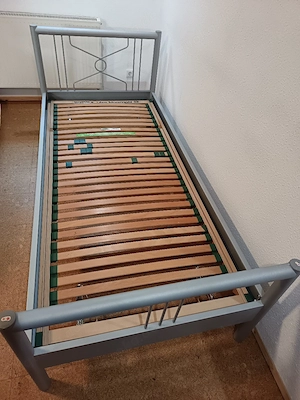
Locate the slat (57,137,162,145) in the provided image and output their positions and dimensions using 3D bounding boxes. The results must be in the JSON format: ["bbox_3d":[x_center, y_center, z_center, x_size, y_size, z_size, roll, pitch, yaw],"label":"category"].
[{"bbox_3d":[-0.278,-0.430,2.006,0.765,0.021,0.038,-5,46,-14],"label":"slat"}]

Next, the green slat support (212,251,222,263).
[{"bbox_3d":[0.340,0.288,1.399,0.035,0.030,0.050,-5,47,-14],"label":"green slat support"}]

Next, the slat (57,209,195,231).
[{"bbox_3d":[-0.108,0.098,1.498,0.765,0.021,0.038,-5,46,-14],"label":"slat"}]

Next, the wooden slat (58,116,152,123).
[{"bbox_3d":[-0.343,-0.625,2.189,0.750,0.022,0.037,-5,47,-14],"label":"wooden slat"}]

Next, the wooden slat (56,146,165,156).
[{"bbox_3d":[-0.255,-0.345,1.925,0.750,0.022,0.037,-5,47,-14],"label":"wooden slat"}]

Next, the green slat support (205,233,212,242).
[{"bbox_3d":[0.314,0.200,1.473,0.036,0.025,0.055,-5,46,-14],"label":"green slat support"}]

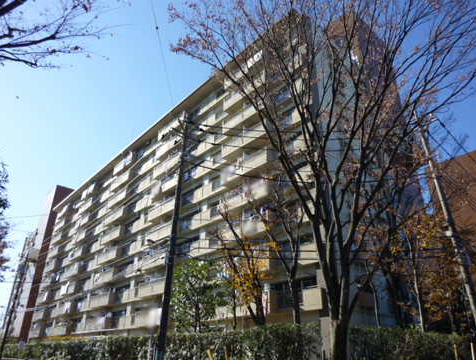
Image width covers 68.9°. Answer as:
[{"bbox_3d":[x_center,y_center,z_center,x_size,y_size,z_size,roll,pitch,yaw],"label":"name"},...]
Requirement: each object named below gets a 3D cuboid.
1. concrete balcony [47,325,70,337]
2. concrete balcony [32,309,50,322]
[{"bbox_3d":[-24.587,21.112,49.114,1.200,1.304,5.346,22,-34,-37],"label":"concrete balcony"},{"bbox_3d":[-33.451,23.184,59.173,1.150,1.370,5.130,22,-34,-37],"label":"concrete balcony"}]

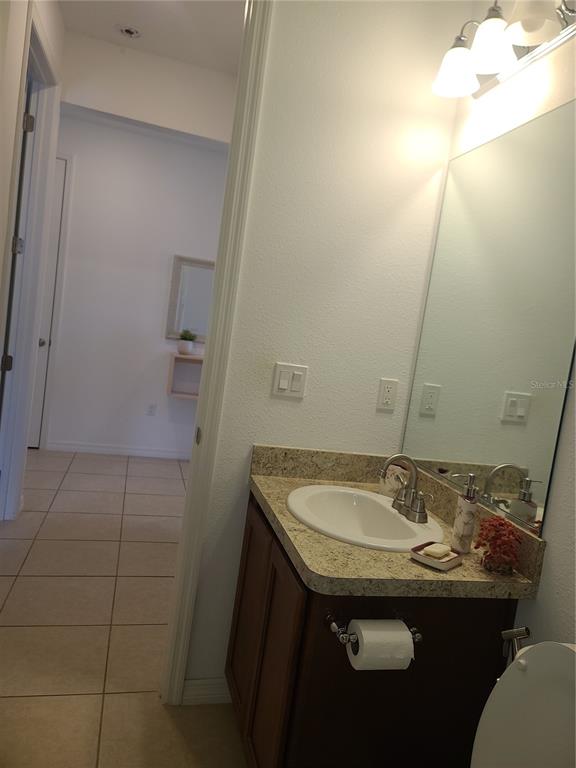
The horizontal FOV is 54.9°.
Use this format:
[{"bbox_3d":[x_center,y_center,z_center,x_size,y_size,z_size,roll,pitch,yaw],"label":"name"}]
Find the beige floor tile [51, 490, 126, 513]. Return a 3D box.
[{"bbox_3d":[-1.384,0.830,3.872,0.459,0.010,0.455,6,5,-15],"label":"beige floor tile"}]

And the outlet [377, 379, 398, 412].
[{"bbox_3d":[0.363,0.040,2.019,0.072,0.116,0.010,6,5,-15],"label":"outlet"}]

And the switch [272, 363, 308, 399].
[{"bbox_3d":[0.009,-0.009,1.921,0.116,0.116,0.012,6,5,-15],"label":"switch"}]

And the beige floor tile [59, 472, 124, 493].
[{"bbox_3d":[-1.498,0.774,4.310,0.459,0.010,0.455,6,5,-15],"label":"beige floor tile"}]

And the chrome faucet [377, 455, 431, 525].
[{"bbox_3d":[0.338,0.301,1.662,0.152,0.184,0.225,6,6,-15],"label":"chrome faucet"}]

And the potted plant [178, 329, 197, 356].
[{"bbox_3d":[-0.916,-0.378,5.078,0.150,0.225,0.150,6,5,-15],"label":"potted plant"}]

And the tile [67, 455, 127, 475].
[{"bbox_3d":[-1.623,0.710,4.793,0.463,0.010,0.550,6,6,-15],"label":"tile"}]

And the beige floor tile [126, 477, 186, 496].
[{"bbox_3d":[-1.049,0.821,4.428,0.463,0.010,0.455,6,6,-15],"label":"beige floor tile"}]

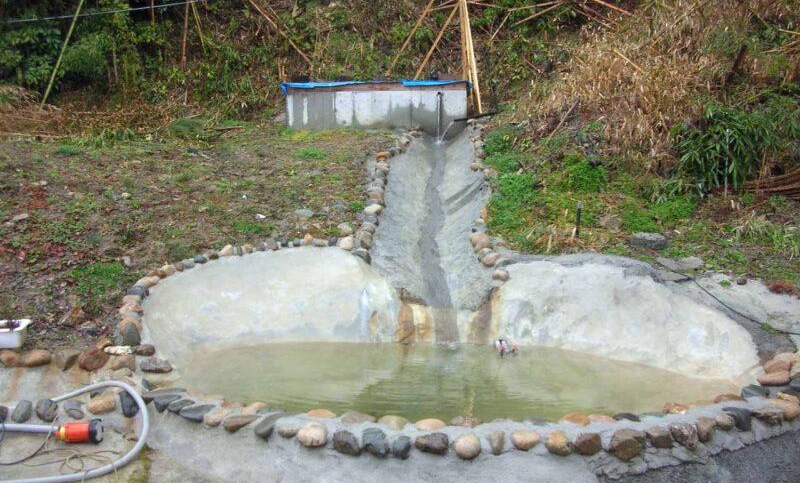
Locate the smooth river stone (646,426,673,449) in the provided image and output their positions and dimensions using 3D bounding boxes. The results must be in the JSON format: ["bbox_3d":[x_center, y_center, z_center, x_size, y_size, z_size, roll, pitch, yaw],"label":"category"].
[{"bbox_3d":[1.266,0.956,3.944,0.125,0.100,0.120,-2,6,-17],"label":"smooth river stone"}]

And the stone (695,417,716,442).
[{"bbox_3d":[1.458,0.897,3.858,0.100,0.120,0.110,-1,5,-15],"label":"stone"}]

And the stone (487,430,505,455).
[{"bbox_3d":[0.462,0.963,3.874,0.085,0.110,0.110,-1,6,-6],"label":"stone"}]

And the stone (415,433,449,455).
[{"bbox_3d":[0.150,0.965,3.860,0.160,0.100,0.120,0,5,0],"label":"stone"}]

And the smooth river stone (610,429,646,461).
[{"bbox_3d":[1.087,0.966,3.846,0.160,0.140,0.140,-1,6,-14],"label":"smooth river stone"}]

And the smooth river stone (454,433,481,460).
[{"bbox_3d":[0.302,0.917,3.616,0.120,0.115,0.120,0,5,0],"label":"smooth river stone"}]

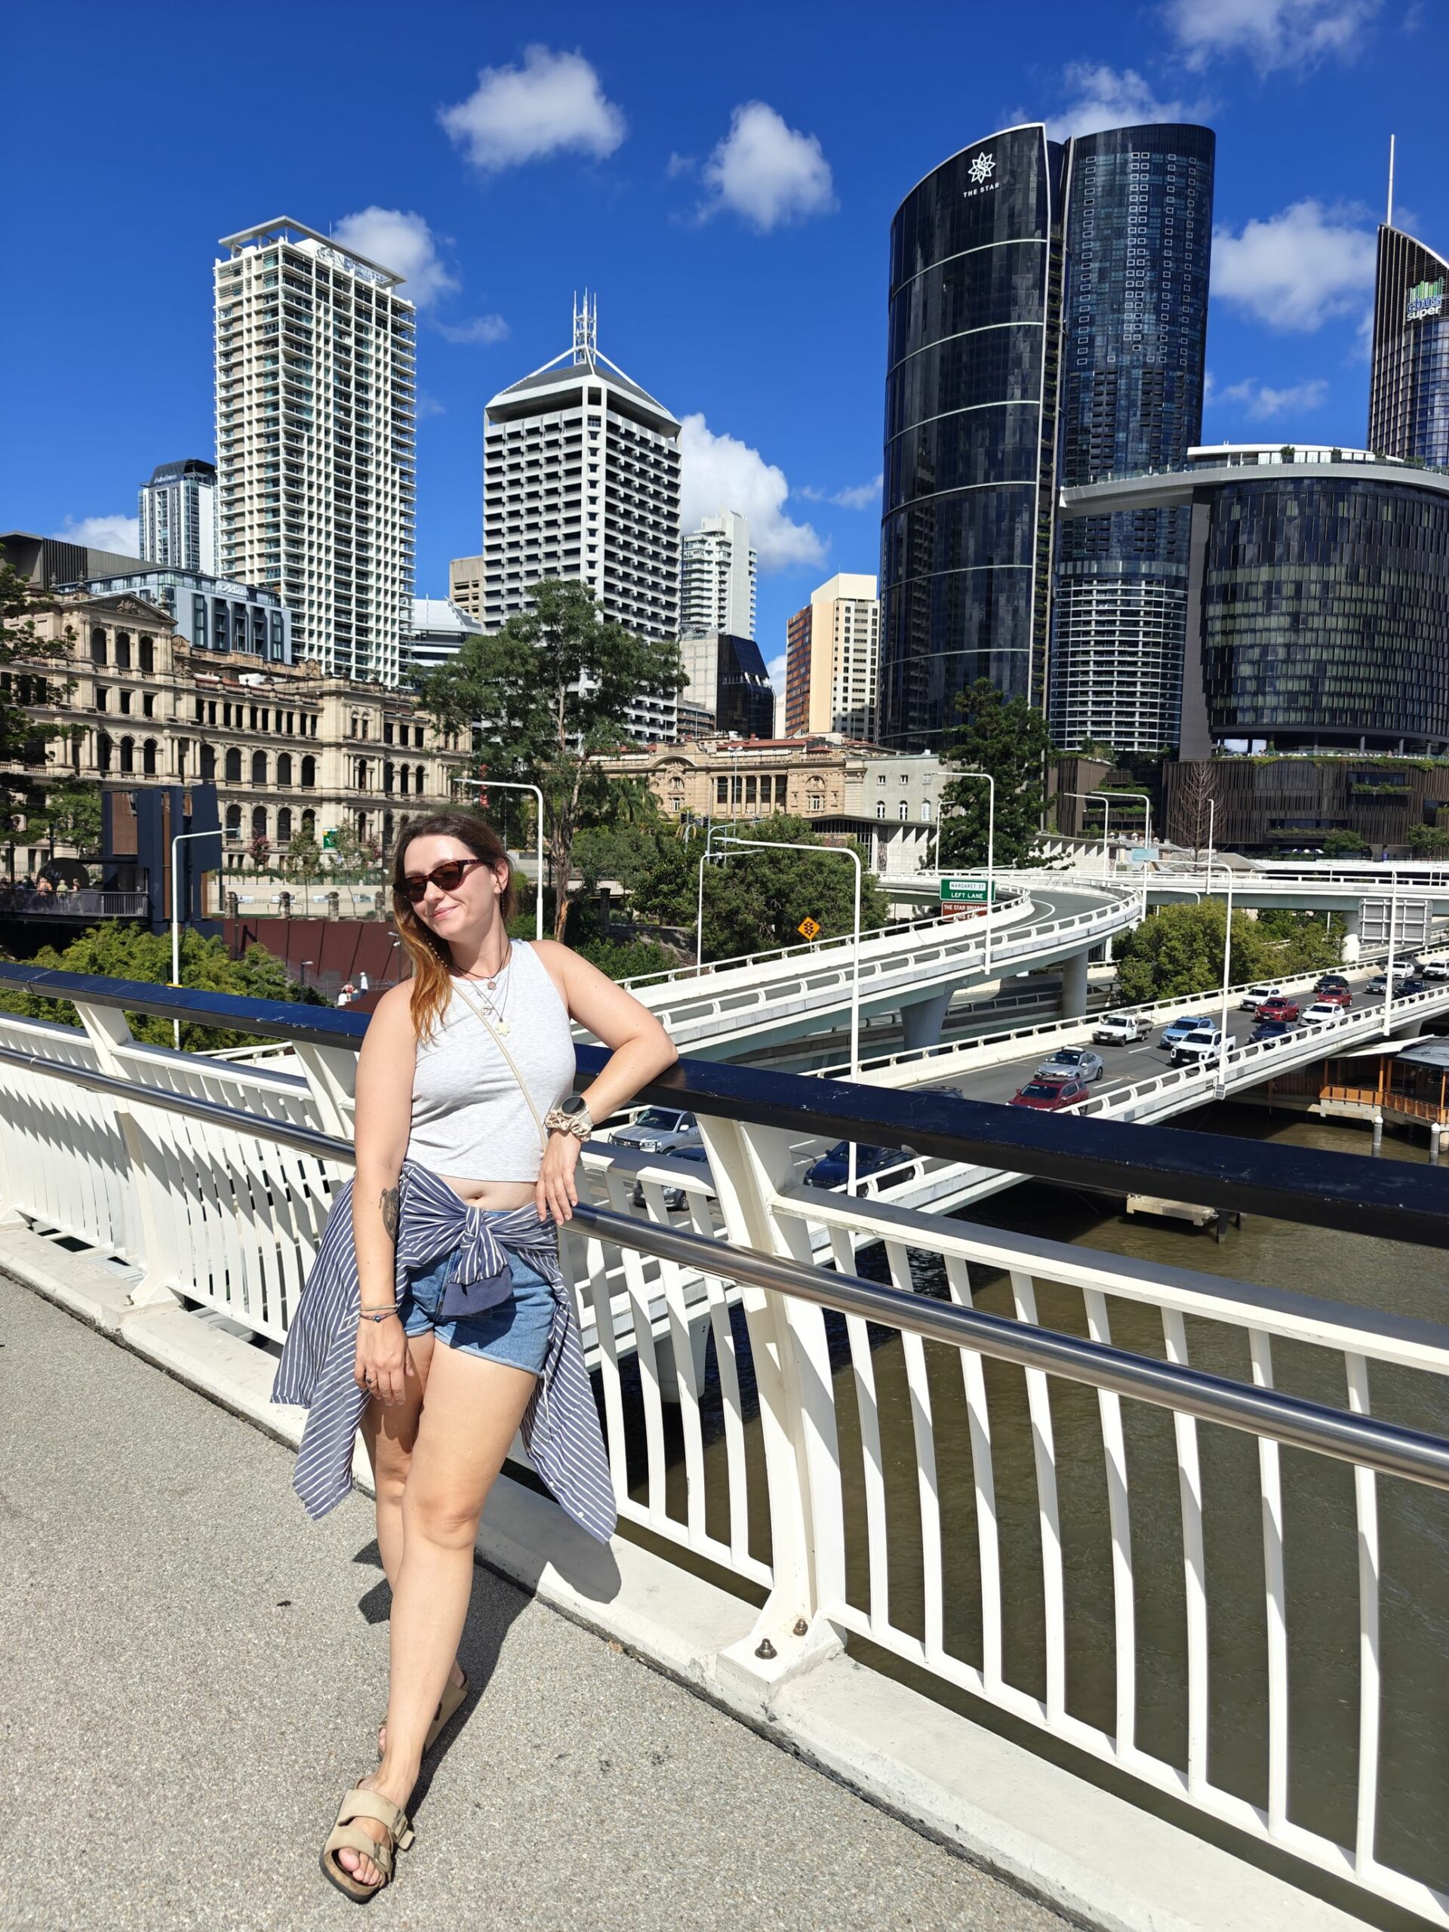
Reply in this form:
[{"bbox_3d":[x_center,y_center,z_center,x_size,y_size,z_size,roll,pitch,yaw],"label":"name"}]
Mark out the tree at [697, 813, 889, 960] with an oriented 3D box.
[{"bbox_3d":[5.114,-5.661,96.828,14.451,11.724,13.000,2,3,3],"label":"tree"}]

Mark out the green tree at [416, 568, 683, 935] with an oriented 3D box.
[{"bbox_3d":[-12.791,-14.700,95.335,19.382,27.890,17.000,1,3,-8],"label":"green tree"}]

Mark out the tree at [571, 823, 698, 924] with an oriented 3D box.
[{"bbox_3d":[-7.407,-7.219,105.771,10.442,9.023,10.000,1,3,-4],"label":"tree"}]

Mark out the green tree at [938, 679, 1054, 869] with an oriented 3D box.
[{"bbox_3d":[28.938,-17.786,137.171,12.398,25.265,12.500,2,3,12],"label":"green tree"}]

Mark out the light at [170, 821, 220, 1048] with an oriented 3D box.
[{"bbox_3d":[-20.378,-0.311,50.124,3.600,9.950,0.350,4,4,33],"label":"light"}]

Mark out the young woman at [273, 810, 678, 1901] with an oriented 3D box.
[{"bbox_3d":[-0.464,0.561,2.176,0.660,1.630,0.590,2,3,7],"label":"young woman"}]

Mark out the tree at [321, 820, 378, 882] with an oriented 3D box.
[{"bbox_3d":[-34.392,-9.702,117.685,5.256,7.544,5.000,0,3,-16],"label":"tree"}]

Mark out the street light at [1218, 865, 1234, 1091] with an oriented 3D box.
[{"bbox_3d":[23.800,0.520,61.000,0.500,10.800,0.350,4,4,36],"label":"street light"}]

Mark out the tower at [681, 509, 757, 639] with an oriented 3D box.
[{"bbox_3d":[-0.876,-88.320,448.704,20.000,135.199,27.000,-2,4,-42],"label":"tower"}]

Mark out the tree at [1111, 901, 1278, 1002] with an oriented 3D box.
[{"bbox_3d":[39.567,-0.766,108.078,13.965,9.505,12.500,3,3,20],"label":"tree"}]

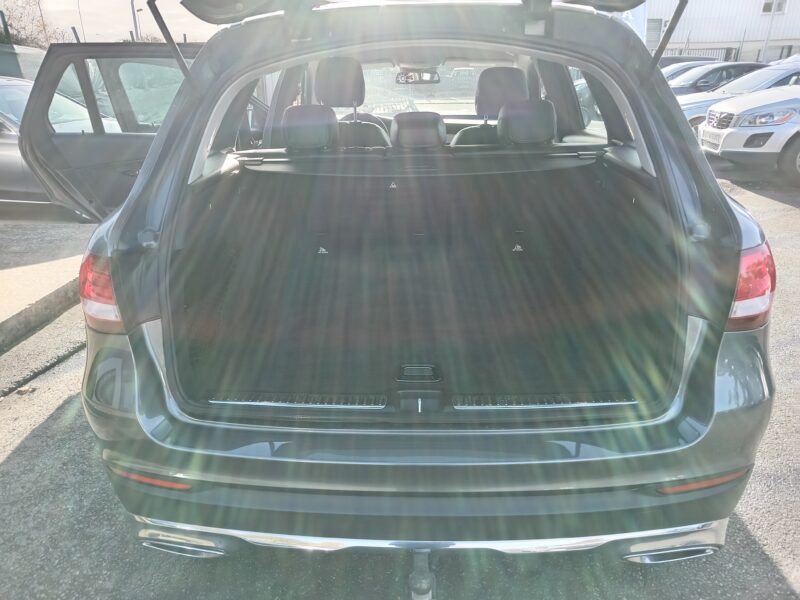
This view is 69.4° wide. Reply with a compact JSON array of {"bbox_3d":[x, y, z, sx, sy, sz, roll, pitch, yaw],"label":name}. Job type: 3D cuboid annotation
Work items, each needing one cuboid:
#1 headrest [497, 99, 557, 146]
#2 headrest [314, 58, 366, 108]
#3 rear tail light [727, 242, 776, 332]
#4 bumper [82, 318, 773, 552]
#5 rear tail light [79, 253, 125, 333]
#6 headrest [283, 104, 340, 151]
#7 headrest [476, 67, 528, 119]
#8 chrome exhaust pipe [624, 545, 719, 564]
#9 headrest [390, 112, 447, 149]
[{"bbox_3d":[0.459,-0.611,2.027,0.205,0.165,0.110,0,23,2],"label":"headrest"},{"bbox_3d":[-0.278,-1.034,2.756,0.245,0.225,0.120,0,23,2],"label":"headrest"},{"bbox_3d":[0.854,-0.038,1.385,0.180,0.215,0.280,0,23,2],"label":"rear tail light"},{"bbox_3d":[0.057,0.337,1.480,1.800,0.540,0.420,0,23,2],"label":"bumper"},{"bbox_3d":[-0.745,-0.032,1.448,0.180,0.215,0.280,0,23,2],"label":"rear tail light"},{"bbox_3d":[-0.316,-0.621,2.074,0.200,0.160,0.110,0,23,2],"label":"headrest"},{"bbox_3d":[0.491,-0.976,2.708,0.245,0.225,0.120,0,23,2],"label":"headrest"},{"bbox_3d":[0.673,0.622,1.474,0.235,0.065,0.110,0,23,2],"label":"chrome exhaust pipe"},{"bbox_3d":[0.069,-0.604,2.066,0.200,0.135,0.100,0,23,2],"label":"headrest"}]

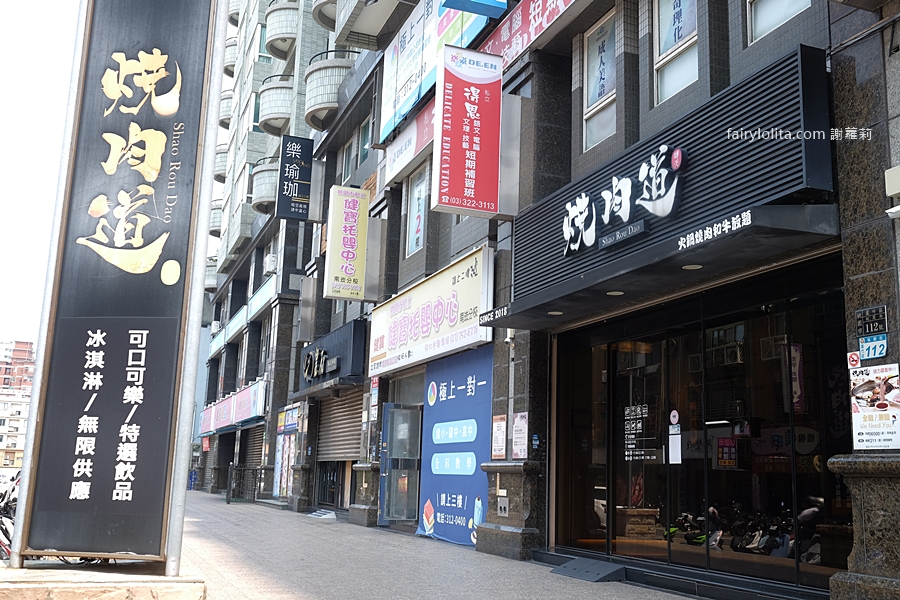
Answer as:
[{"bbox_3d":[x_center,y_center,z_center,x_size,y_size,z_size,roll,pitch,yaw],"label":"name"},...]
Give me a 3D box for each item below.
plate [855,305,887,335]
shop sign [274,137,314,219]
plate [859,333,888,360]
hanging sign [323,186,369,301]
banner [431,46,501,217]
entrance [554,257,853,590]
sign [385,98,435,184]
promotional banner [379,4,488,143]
[{"bbox_3d":[3.100,0.157,6.446,0.021,0.199,0.272,7,-13,-21],"label":"plate"},{"bbox_3d":[-4.438,-3.464,25.035,0.883,2.400,0.283,7,-13,-21],"label":"shop sign"},{"bbox_3d":[3.098,0.346,6.411,0.009,0.159,0.234,7,-13,-21],"label":"plate"},{"bbox_3d":[-2.170,-1.195,18.590,0.789,2.401,0.267,7,-13,-21],"label":"hanging sign"},{"bbox_3d":[0.249,-2.390,12.486,0.903,2.374,0.336,7,-13,-21],"label":"banner"},{"bbox_3d":[2.333,1.374,9.212,0.179,2.763,5.064,7,-13,-21],"label":"entrance"},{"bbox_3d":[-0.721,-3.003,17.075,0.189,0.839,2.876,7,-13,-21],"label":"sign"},{"bbox_3d":[-0.402,-4.924,16.608,0.132,2.150,5.639,7,-13,-21],"label":"promotional banner"}]

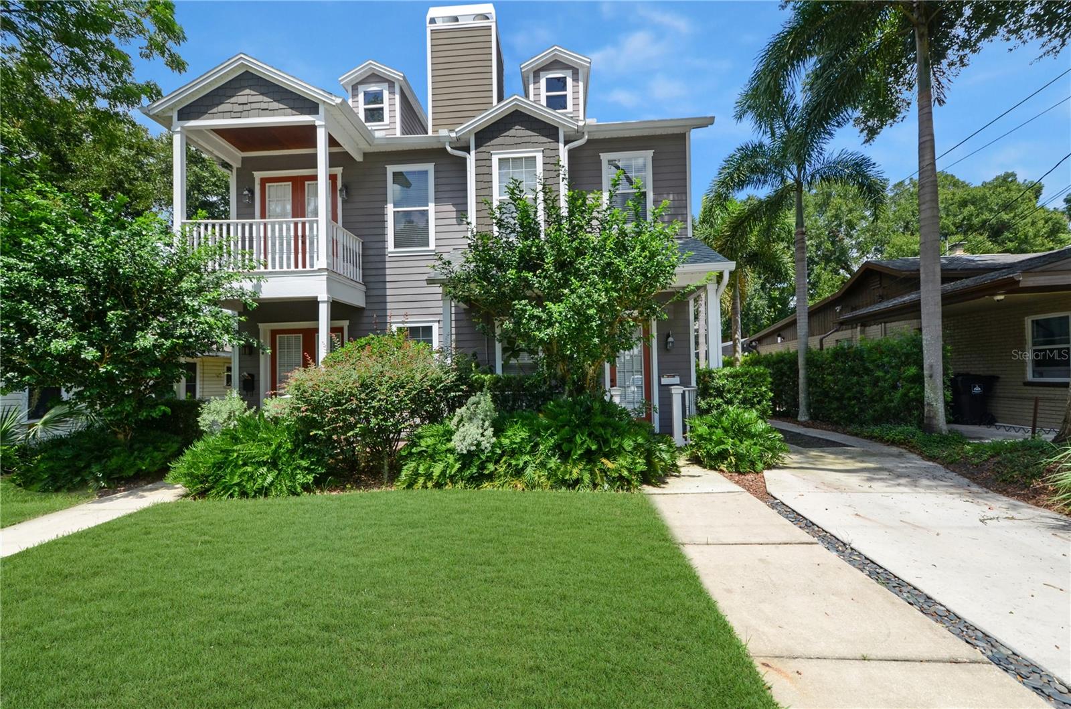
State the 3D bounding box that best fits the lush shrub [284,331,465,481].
[{"bbox_3d":[-2.536,0.717,7.032,2.666,2.171,2.200,-1,-1,4],"label":"lush shrub"}]

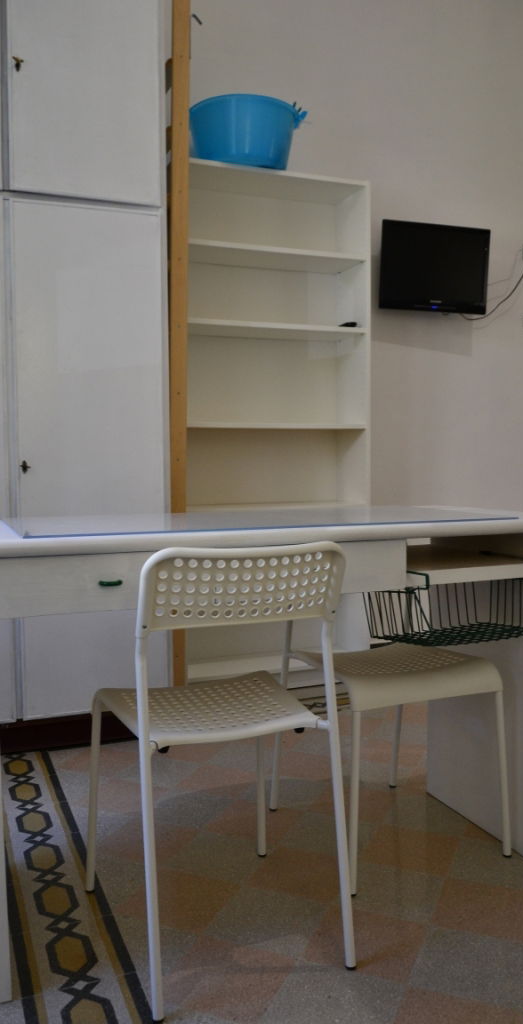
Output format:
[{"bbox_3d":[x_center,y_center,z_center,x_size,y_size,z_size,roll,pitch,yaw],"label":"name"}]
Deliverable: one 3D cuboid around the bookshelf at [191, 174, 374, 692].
[{"bbox_3d":[0.026,-0.317,3.194,0.810,2.060,0.280,-2,4,-20],"label":"bookshelf"}]

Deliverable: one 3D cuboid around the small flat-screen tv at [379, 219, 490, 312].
[{"bbox_3d":[0.782,-1.103,3.457,0.520,0.368,0.070,-1,10,-16],"label":"small flat-screen tv"}]

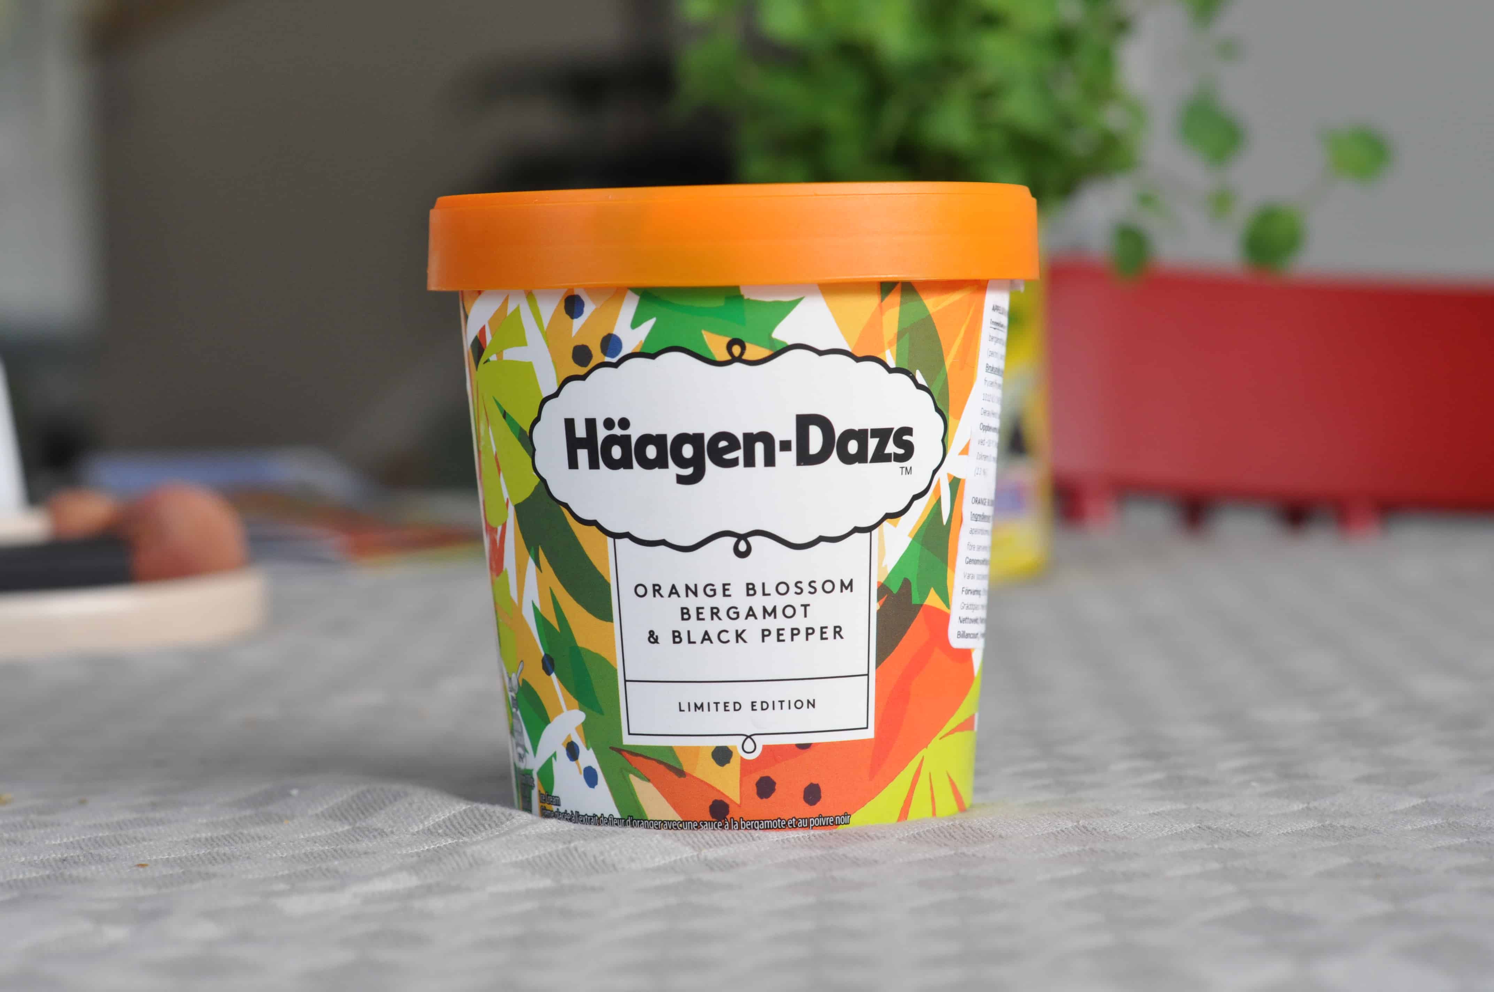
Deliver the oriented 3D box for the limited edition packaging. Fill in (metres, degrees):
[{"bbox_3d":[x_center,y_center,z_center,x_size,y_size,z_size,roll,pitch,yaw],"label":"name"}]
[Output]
[{"bbox_3d":[-0.001,0.000,0.502,0.098,0.097,0.098,-1,4,-2],"label":"limited edition packaging"}]

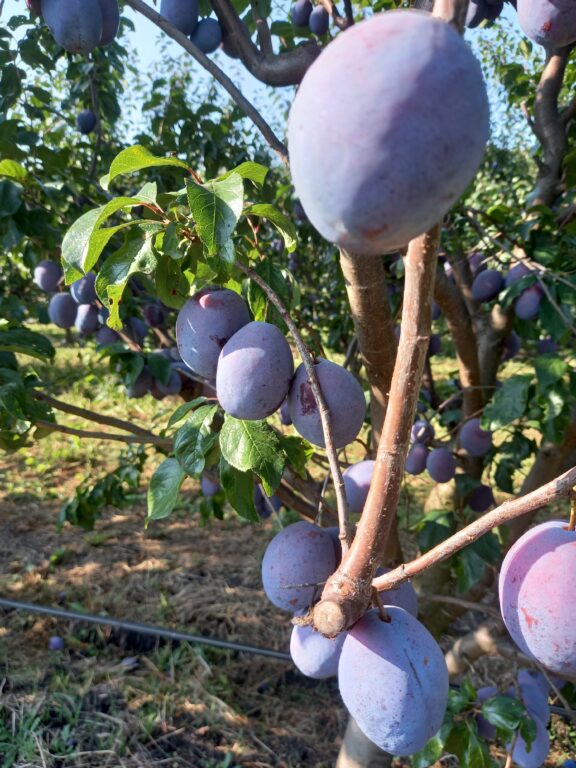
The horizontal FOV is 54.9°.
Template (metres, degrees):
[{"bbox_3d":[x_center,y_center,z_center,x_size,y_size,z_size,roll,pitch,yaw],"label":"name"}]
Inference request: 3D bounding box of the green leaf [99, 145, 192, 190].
[{"bbox_3d":[-0.092,-0.140,0.360,0.058,0.030,0.026,5,9,-8],"label":"green leaf"}]

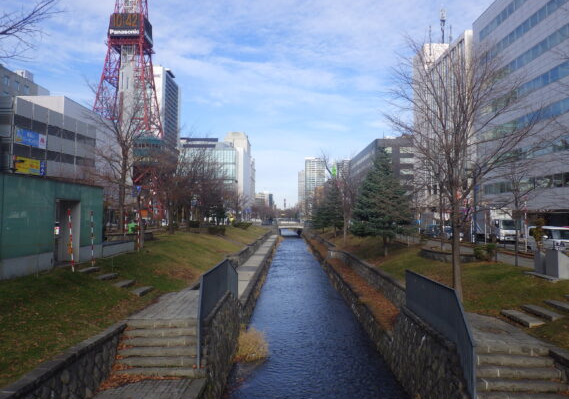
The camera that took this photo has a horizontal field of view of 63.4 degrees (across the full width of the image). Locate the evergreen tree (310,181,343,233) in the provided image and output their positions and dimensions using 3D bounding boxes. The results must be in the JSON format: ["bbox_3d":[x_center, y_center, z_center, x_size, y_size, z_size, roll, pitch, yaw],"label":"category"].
[{"bbox_3d":[5.201,1.045,57.000,3.960,6.810,3.960,0,-2,0],"label":"evergreen tree"}]

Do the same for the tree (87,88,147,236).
[{"bbox_3d":[-14.104,-3.226,38.645,5.040,12.300,5.040,0,-2,0],"label":"tree"}]

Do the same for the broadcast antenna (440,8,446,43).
[{"bbox_3d":[37.157,-40.552,107.570,1.400,8.300,1.400,0,-2,0],"label":"broadcast antenna"}]

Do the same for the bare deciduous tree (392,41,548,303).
[{"bbox_3d":[5.453,-0.931,13.644,4.860,7.910,4.860,0,-2,0],"label":"bare deciduous tree"}]

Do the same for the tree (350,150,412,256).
[{"bbox_3d":[5.947,0.141,28.514,3.720,6.630,3.720,0,-2,0],"label":"tree"}]

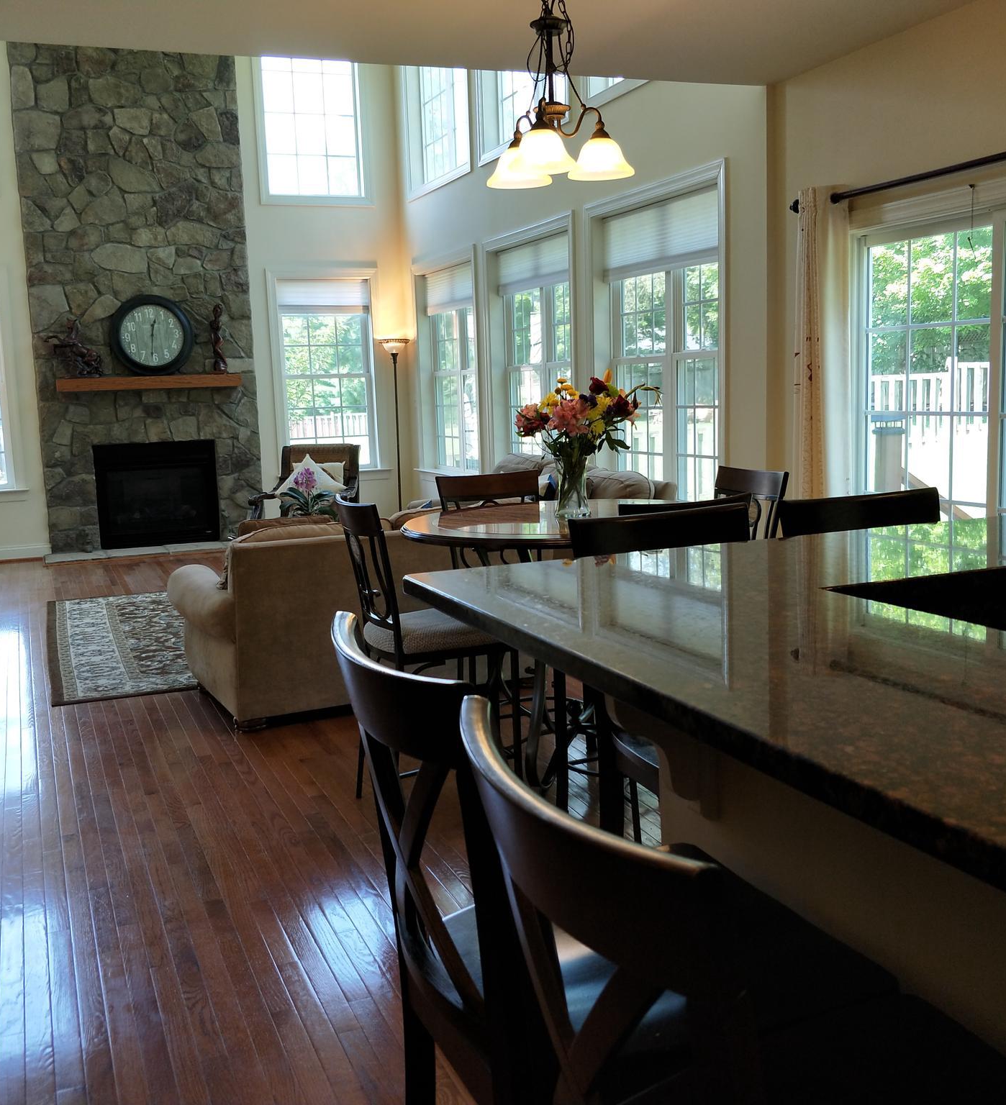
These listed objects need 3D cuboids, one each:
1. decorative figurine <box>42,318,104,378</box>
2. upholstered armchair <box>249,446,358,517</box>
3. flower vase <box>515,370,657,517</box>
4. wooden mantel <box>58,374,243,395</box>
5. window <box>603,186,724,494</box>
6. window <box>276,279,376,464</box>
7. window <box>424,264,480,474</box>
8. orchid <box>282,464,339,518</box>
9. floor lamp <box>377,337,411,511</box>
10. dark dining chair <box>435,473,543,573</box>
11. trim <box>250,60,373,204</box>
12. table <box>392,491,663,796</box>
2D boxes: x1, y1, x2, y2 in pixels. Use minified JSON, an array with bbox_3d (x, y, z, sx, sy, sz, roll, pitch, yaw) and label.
[{"bbox_3d":[-3.769,-1.782,9.357,0.480,0.510,0.170,-6,9,-24],"label":"decorative figurine"},{"bbox_3d":[-1.577,-0.308,8.268,0.720,0.980,0.780,1,9,21],"label":"upholstered armchair"},{"bbox_3d":[0.279,-0.397,3.863,0.500,0.530,0.420,-1,9,4],"label":"flower vase"},{"bbox_3d":[-3.192,-1.533,9.666,1.580,0.108,0.230,-6,9,-24],"label":"wooden mantel"},{"bbox_3d":[1.025,-1.280,6.886,0.120,1.850,1.472,-6,10,-24],"label":"window"},{"bbox_3d":[-1.777,-1.791,10.774,0.935,1.879,0.120,-6,10,-24],"label":"window"},{"bbox_3d":[-0.463,-1.717,10.083,0.120,1.850,1.410,-6,10,-24],"label":"window"},{"bbox_3d":[-1.280,-0.340,7.014,0.380,0.480,0.340,-6,9,-24],"label":"orchid"},{"bbox_3d":[-1.000,-1.108,10.328,0.320,1.900,0.320,-6,9,-24],"label":"floor lamp"},{"bbox_3d":[0.051,0.212,4.271,0.473,1.045,0.532,-6,10,-24],"label":"dark dining chair"},{"bbox_3d":[-1.843,-4.232,10.366,1.140,1.674,0.120,-6,10,-24],"label":"trim"},{"bbox_3d":[0.253,0.327,3.904,1.180,0.918,1.180,-2,9,0],"label":"table"}]

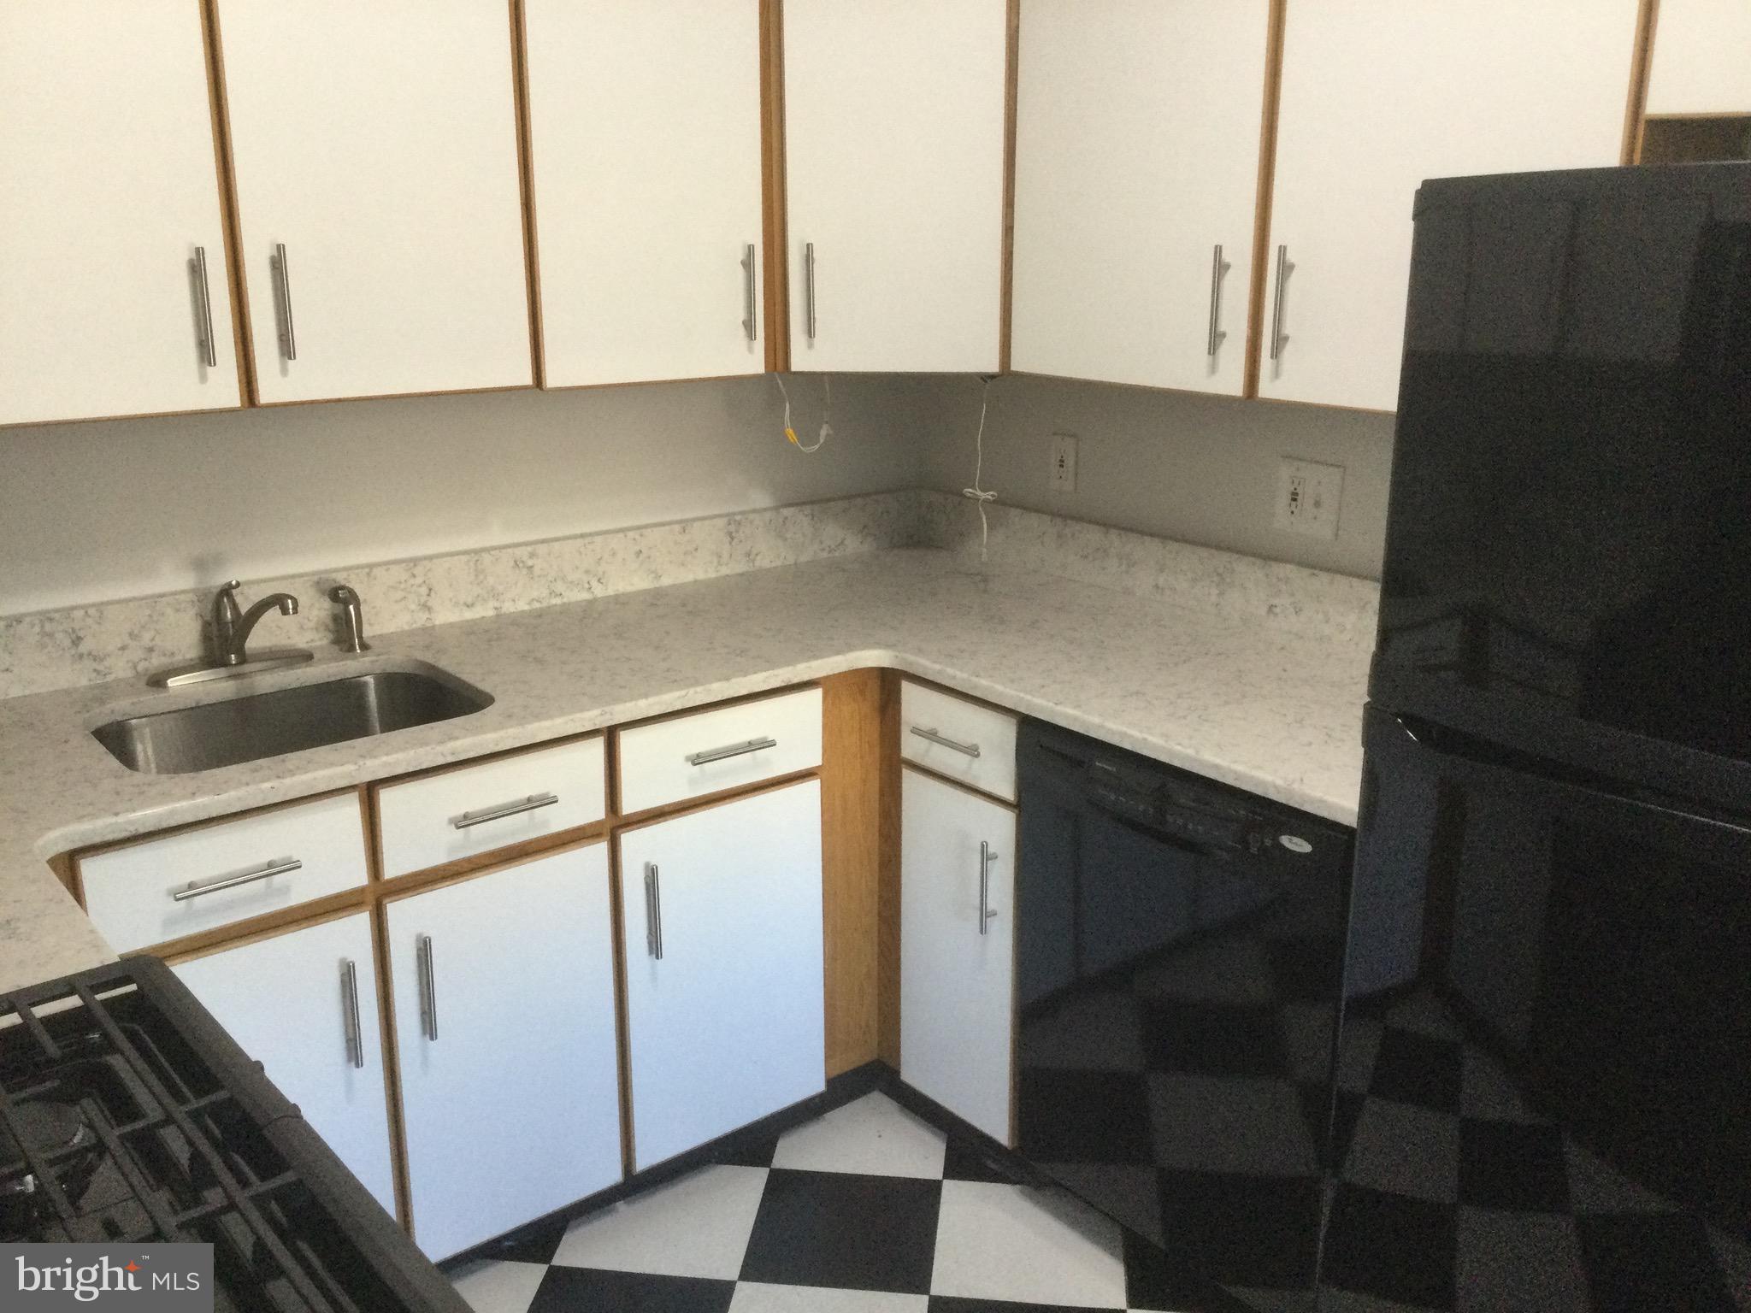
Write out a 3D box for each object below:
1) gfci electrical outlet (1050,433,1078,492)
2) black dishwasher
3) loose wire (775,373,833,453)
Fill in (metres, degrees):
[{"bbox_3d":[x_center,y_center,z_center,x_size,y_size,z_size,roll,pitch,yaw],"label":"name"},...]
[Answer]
[{"bbox_3d":[0.371,-0.383,3.113,0.011,0.113,0.072,-13,20,-39],"label":"gfci electrical outlet"},{"bbox_3d":[0.632,0.522,2.521,0.610,0.865,0.600,-13,20,-39],"label":"black dishwasher"},{"bbox_3d":[-0.130,-0.458,2.930,0.115,0.155,0.050,-13,20,-39],"label":"loose wire"}]

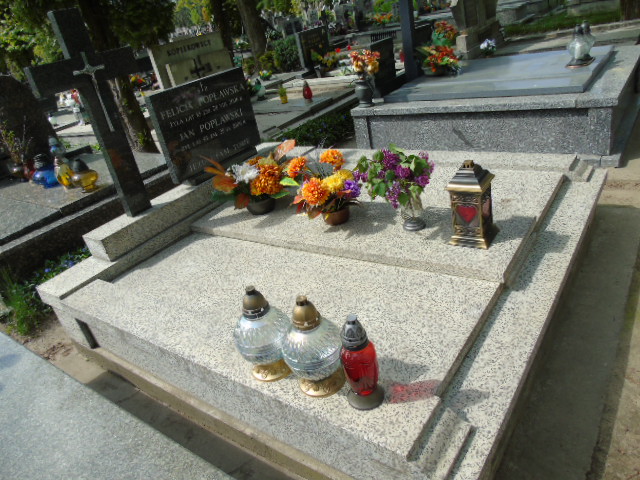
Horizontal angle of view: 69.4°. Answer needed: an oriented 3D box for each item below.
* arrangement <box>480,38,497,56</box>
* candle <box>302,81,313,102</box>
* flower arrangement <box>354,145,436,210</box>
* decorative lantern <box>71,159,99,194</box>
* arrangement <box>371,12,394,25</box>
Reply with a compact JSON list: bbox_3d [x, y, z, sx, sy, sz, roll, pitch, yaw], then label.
[{"bbox_3d":[1.763,-2.000,4.842,0.187,0.207,0.187,-1,28,20],"label":"arrangement"},{"bbox_3d":[-0.141,-1.686,5.250,0.108,0.223,0.108,-11,26,2],"label":"candle"},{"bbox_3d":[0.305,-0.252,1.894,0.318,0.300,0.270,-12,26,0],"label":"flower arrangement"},{"bbox_3d":[-1.712,-0.470,3.317,0.179,0.216,0.179,-24,29,-23],"label":"decorative lantern"},{"bbox_3d":[1.420,-5.032,10.500,0.520,0.250,0.450,-12,26,0],"label":"arrangement"}]

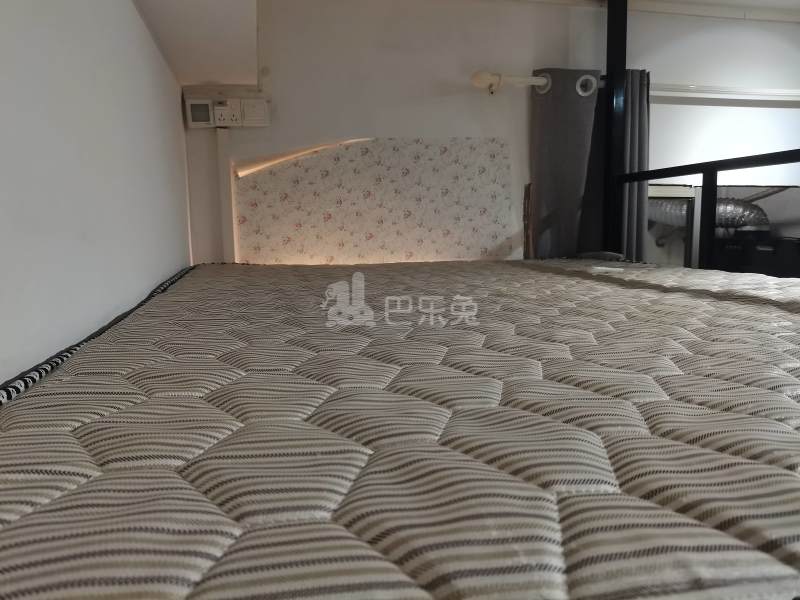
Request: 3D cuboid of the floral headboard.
[{"bbox_3d":[-0.061,-0.324,1.974,0.939,0.428,0.050,-3,7,-13],"label":"floral headboard"}]

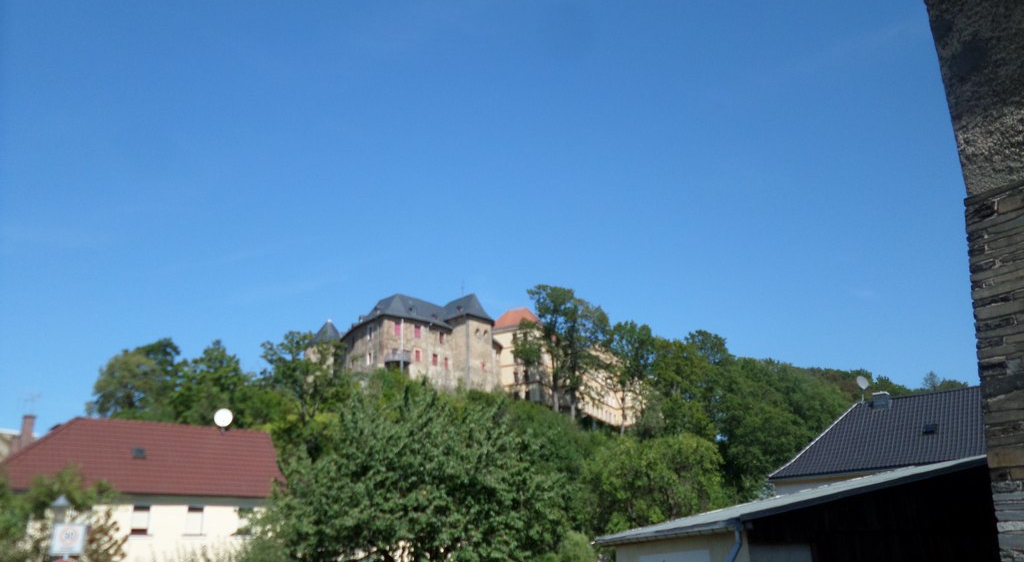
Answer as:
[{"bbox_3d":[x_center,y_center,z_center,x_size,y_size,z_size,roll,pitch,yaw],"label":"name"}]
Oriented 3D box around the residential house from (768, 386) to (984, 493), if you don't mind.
[{"bbox_3d":[18.923,9.118,36.372,12.500,8.400,8.000,-15,-22,34],"label":"residential house"}]

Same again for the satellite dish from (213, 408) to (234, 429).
[{"bbox_3d":[-13.236,6.285,38.000,0.920,0.950,0.350,7,-20,-26],"label":"satellite dish"}]

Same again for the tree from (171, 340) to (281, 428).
[{"bbox_3d":[-31.134,12.212,90.040,11.958,12.058,10.500,4,-19,-18],"label":"tree"}]

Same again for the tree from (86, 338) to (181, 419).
[{"bbox_3d":[-45.700,12.746,100.037,11.353,12.211,10.500,6,-20,-24],"label":"tree"}]

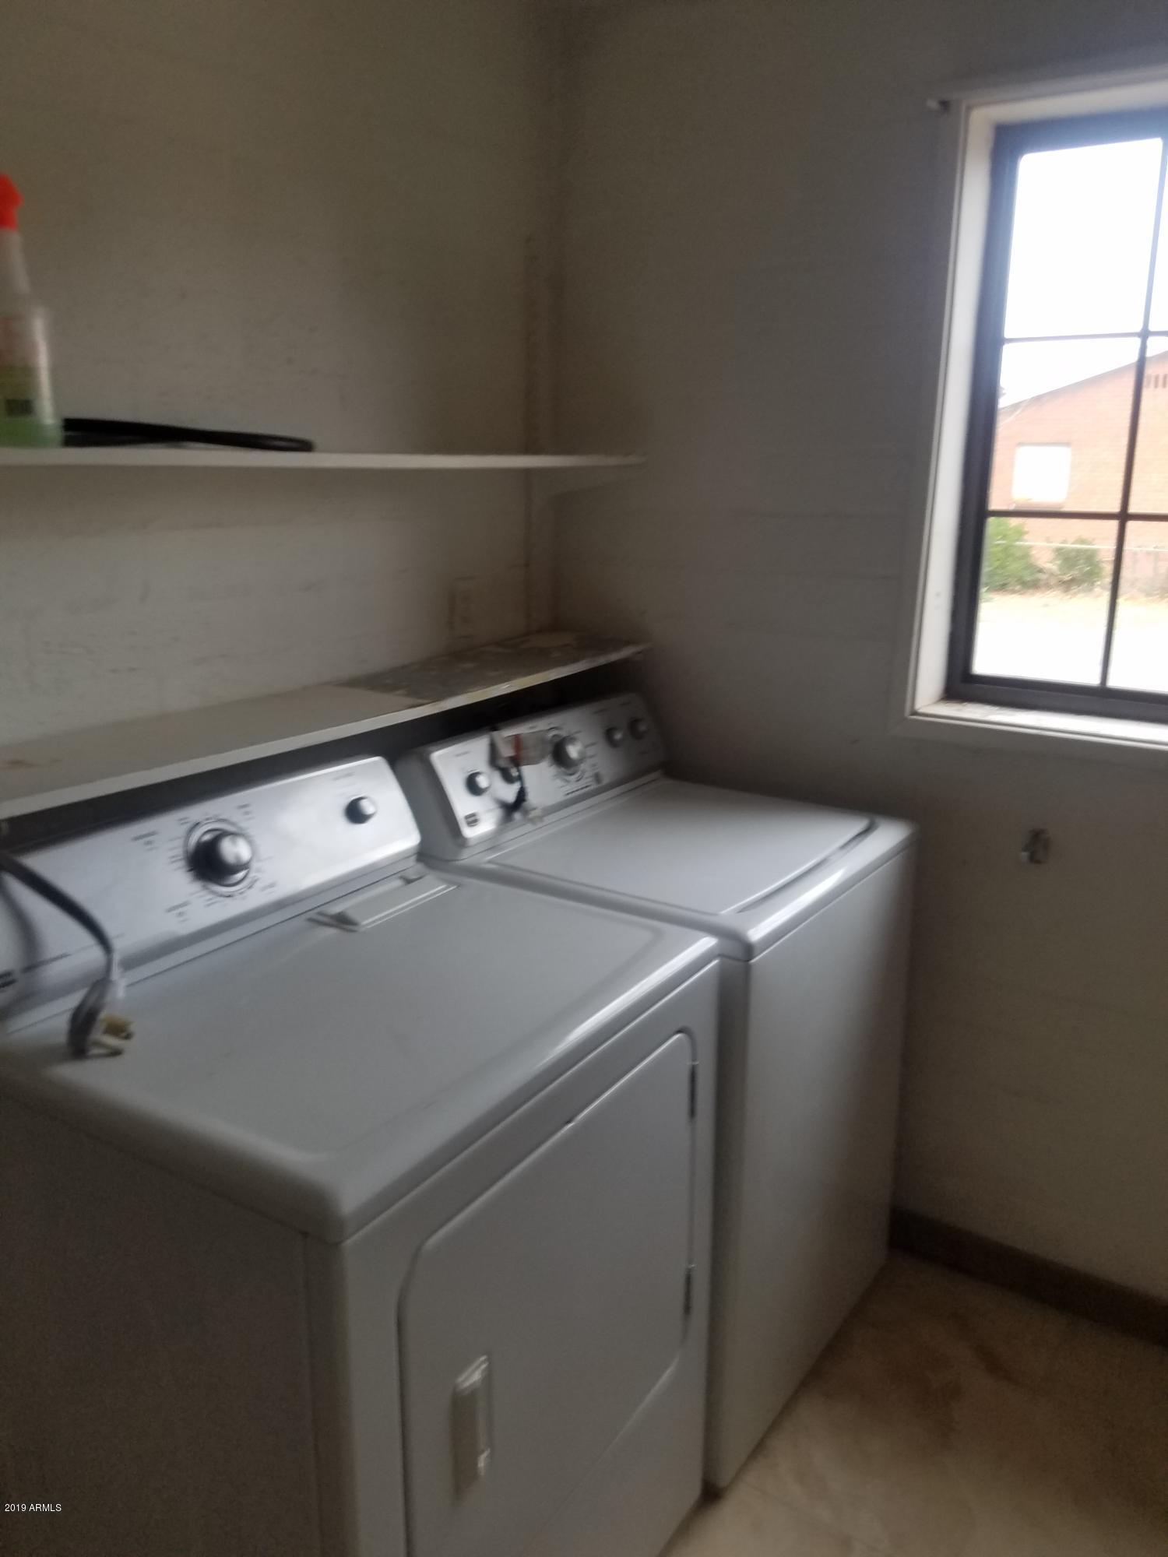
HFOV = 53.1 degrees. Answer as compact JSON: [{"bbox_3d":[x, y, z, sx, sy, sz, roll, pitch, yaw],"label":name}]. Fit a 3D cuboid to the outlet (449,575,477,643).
[{"bbox_3d":[-0.229,-0.325,2.252,0.012,0.115,0.073,10,18,31],"label":"outlet"}]

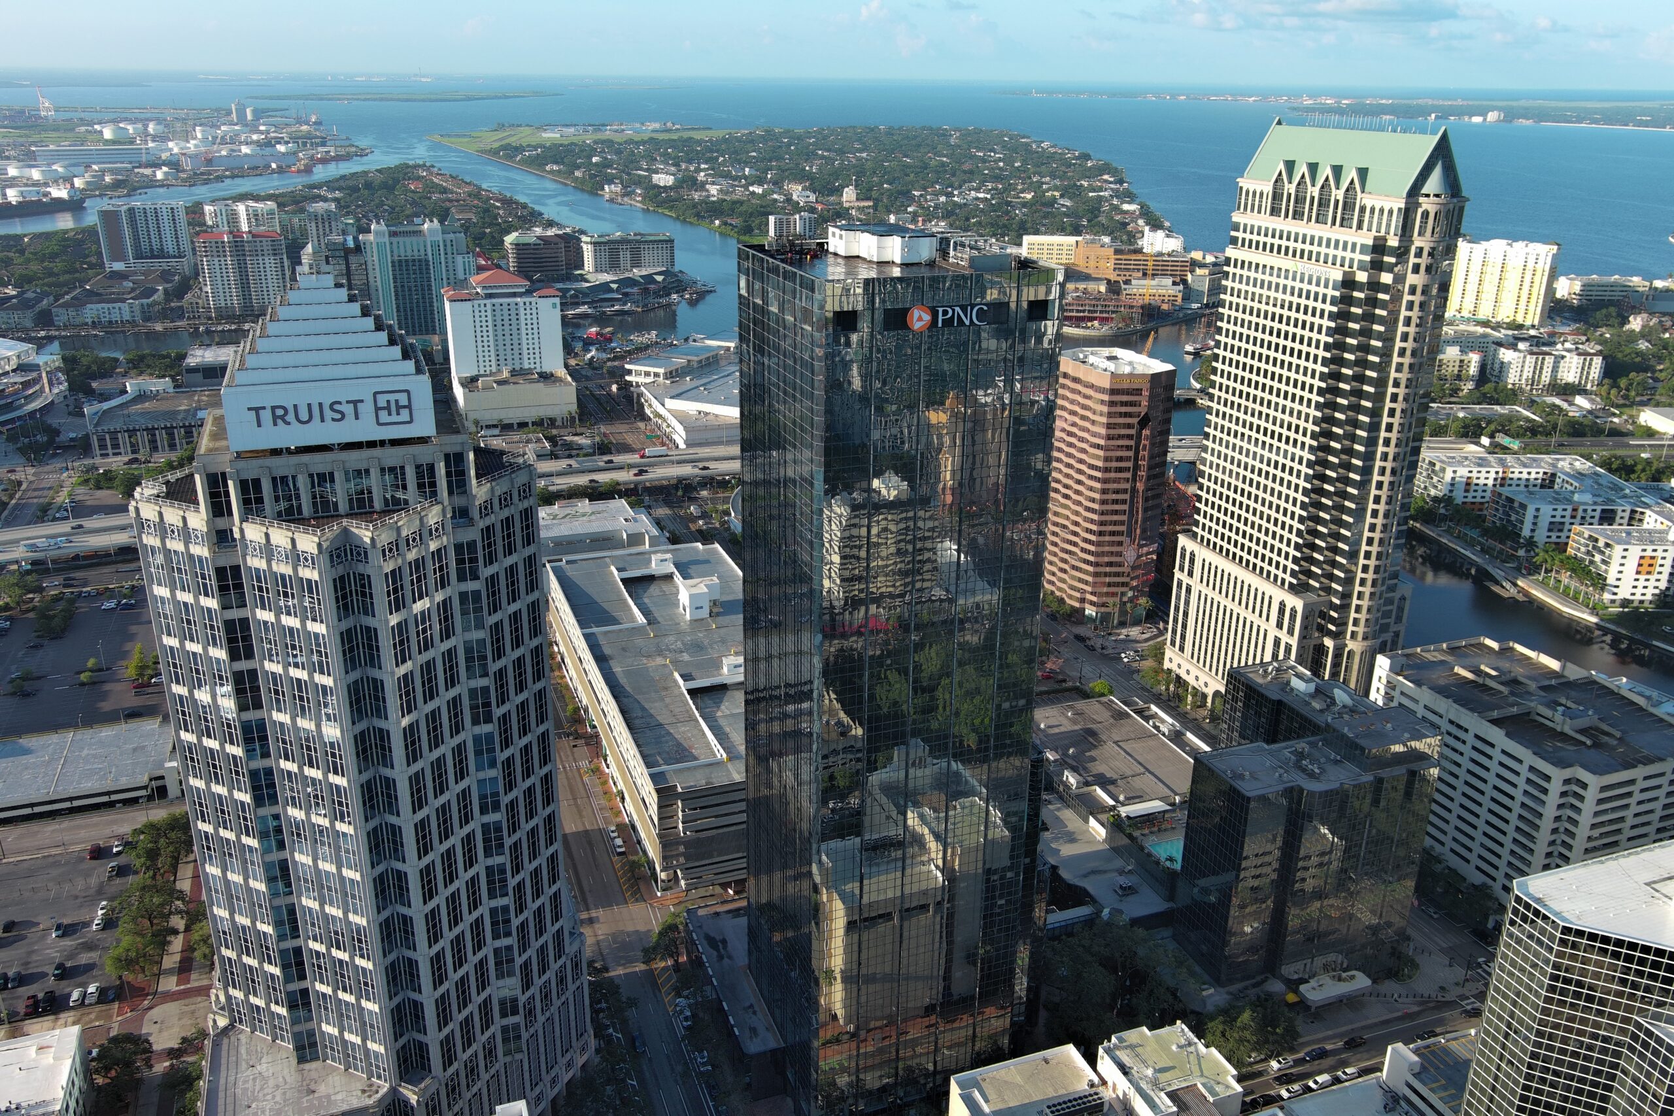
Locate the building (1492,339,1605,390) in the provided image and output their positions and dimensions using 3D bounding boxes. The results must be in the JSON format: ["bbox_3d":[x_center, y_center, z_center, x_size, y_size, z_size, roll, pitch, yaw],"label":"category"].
[{"bbox_3d":[451.530,-122.310,861.390,53.000,23.500,38.000,1,20,1],"label":"building"}]

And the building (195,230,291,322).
[{"bbox_3d":[-464.380,-224.090,1060.890,60.000,64.000,22.000,-7,21,-21],"label":"building"}]

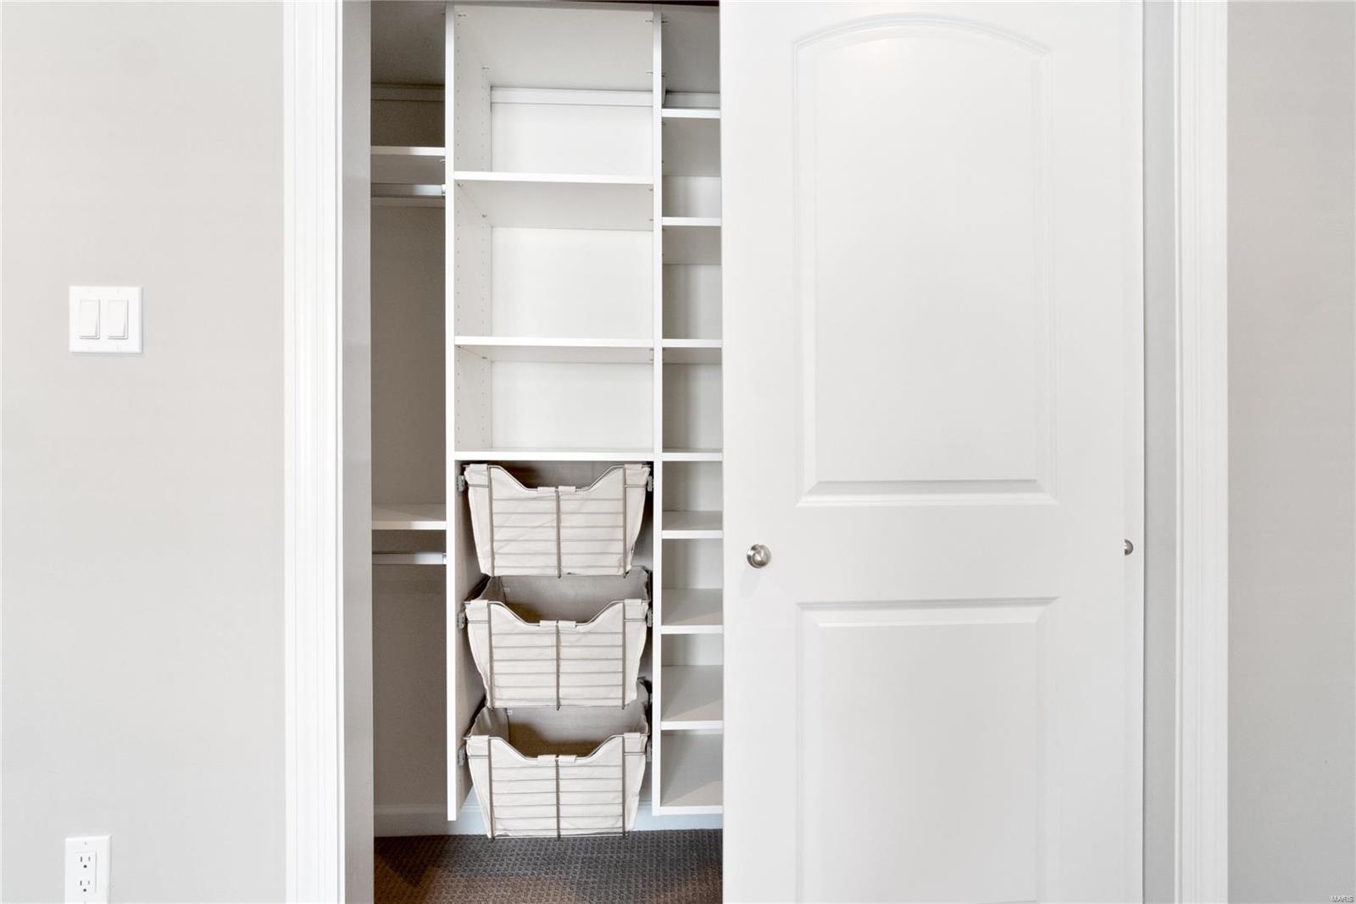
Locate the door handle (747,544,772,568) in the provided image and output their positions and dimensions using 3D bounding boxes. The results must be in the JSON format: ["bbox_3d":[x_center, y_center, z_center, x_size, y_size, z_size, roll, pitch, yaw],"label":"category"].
[{"bbox_3d":[0.151,0.194,1.112,0.043,0.043,0.031,0,0,-4],"label":"door handle"}]

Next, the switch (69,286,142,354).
[{"bbox_3d":[-0.978,-0.226,1.030,0.116,0.115,0.010,0,0,-4],"label":"switch"}]

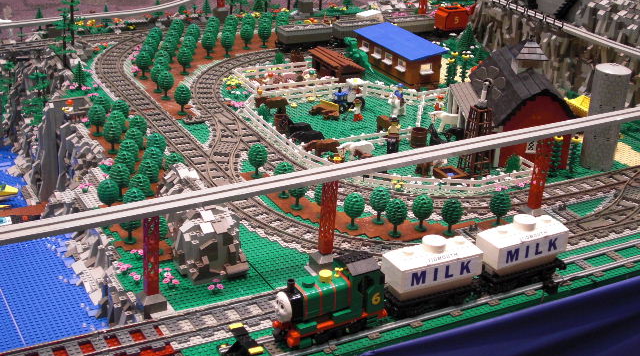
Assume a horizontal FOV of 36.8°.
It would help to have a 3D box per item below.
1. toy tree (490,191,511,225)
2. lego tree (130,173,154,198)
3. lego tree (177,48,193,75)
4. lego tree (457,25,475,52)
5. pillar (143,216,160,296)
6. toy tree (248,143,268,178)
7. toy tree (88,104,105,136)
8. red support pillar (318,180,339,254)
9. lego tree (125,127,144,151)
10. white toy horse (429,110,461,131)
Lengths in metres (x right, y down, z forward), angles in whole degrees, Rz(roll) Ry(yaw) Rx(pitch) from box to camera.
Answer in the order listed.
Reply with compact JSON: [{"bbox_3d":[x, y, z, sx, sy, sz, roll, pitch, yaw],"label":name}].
[{"bbox_3d":[0.286,0.050,1.522,0.034,0.059,0.034,8,25,11],"label":"toy tree"},{"bbox_3d":[-0.283,0.022,1.515,0.033,0.062,0.033,-9,27,-27],"label":"lego tree"},{"bbox_3d":[-0.299,-0.258,2.134,0.034,0.059,0.034,-1,25,-8],"label":"lego tree"},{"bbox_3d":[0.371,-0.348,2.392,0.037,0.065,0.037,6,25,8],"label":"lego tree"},{"bbox_3d":[-0.216,0.095,1.233,0.017,0.117,0.017,-9,27,-27],"label":"pillar"},{"bbox_3d":[-0.108,-0.032,1.670,0.033,0.064,0.033,2,25,-4],"label":"toy tree"},{"bbox_3d":[-0.413,-0.107,1.784,0.033,0.062,0.033,-9,27,-27],"label":"toy tree"},{"bbox_3d":[0.012,0.053,1.356,0.017,0.114,0.017,-10,27,-27],"label":"red support pillar"},{"bbox_3d":[-0.328,-0.058,1.687,0.033,0.060,0.033,-10,27,-27],"label":"lego tree"},{"bbox_3d":[0.251,-0.112,1.915,0.062,0.043,0.017,2,25,-2],"label":"white toy horse"}]

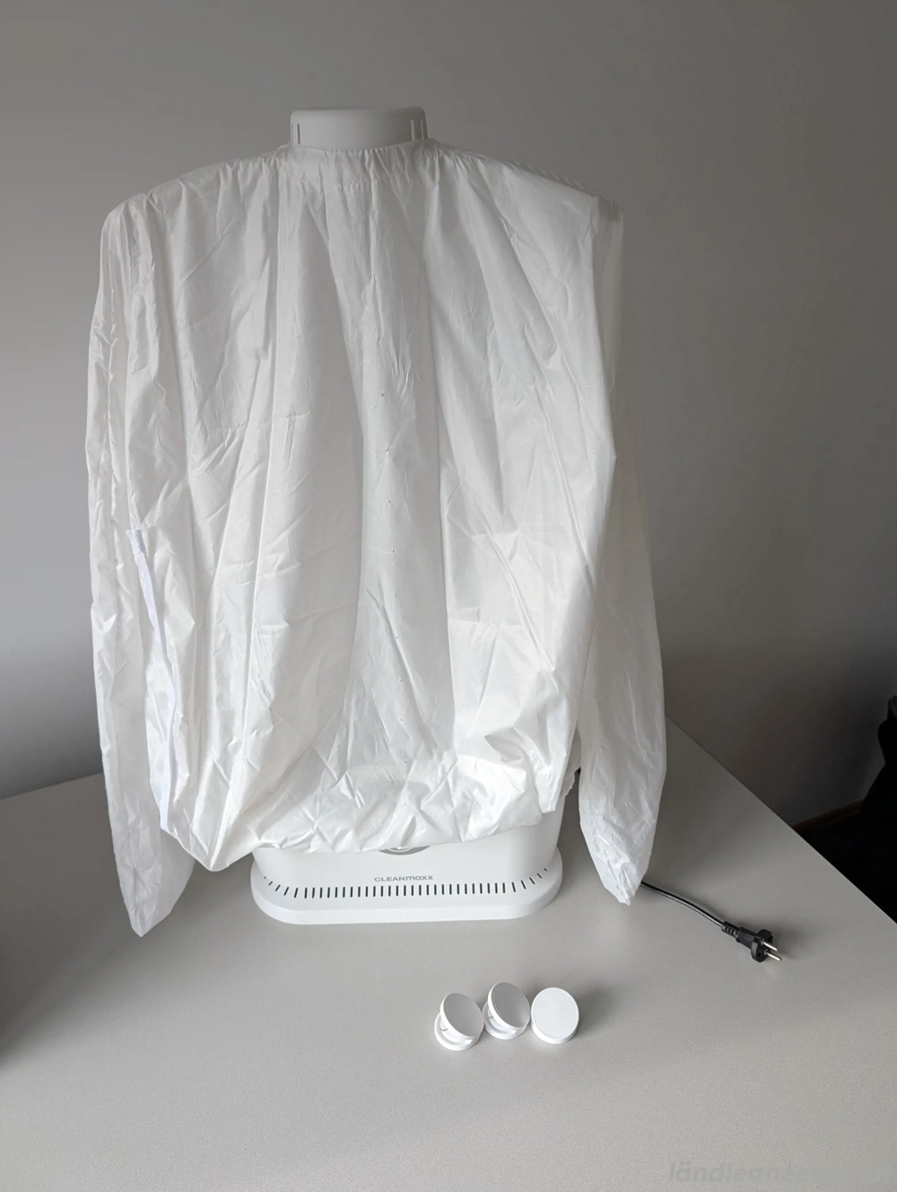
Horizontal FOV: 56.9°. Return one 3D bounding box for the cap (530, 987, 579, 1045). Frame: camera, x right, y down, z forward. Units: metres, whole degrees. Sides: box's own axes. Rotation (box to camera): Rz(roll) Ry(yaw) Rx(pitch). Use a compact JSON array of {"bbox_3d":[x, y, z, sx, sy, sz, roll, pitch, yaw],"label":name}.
[{"bbox_3d":[0.115,0.449,0.891,0.050,0.035,0.051,5,29,12],"label":"cap"}]

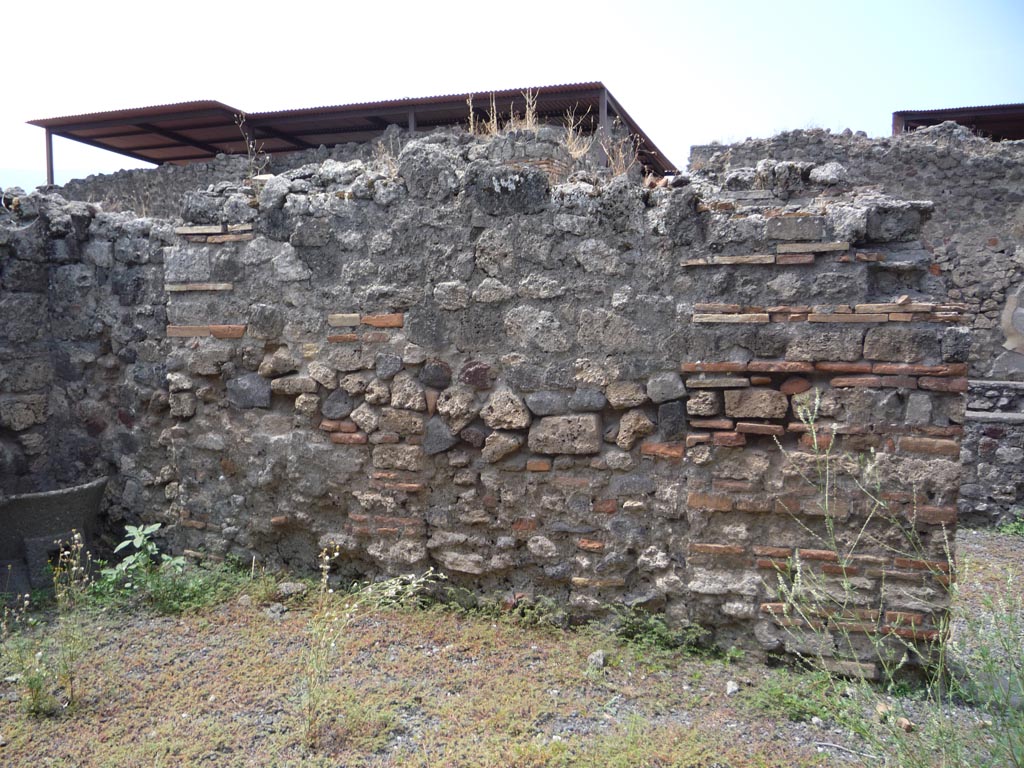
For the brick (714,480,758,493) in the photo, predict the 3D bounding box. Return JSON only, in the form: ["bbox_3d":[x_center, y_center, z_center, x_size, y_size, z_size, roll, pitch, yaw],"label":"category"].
[{"bbox_3d":[1.039,0.465,4.154,0.179,0.040,0.130,1,4,16],"label":"brick"}]

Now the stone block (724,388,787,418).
[{"bbox_3d":[1.139,0.088,4.141,0.280,0.131,0.160,1,3,15],"label":"stone block"}]

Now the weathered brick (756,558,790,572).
[{"bbox_3d":[1.219,0.832,4.122,0.141,0.042,0.120,1,4,16],"label":"weathered brick"}]

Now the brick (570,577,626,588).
[{"bbox_3d":[0.439,0.956,4.369,0.266,0.043,0.140,1,4,16],"label":"brick"}]

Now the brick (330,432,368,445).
[{"bbox_3d":[-0.818,0.276,4.609,0.202,0.054,0.120,1,5,15],"label":"brick"}]

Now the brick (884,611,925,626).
[{"bbox_3d":[1.754,1.034,3.985,0.153,0.054,0.130,1,4,16],"label":"brick"}]

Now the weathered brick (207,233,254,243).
[{"bbox_3d":[-1.481,-0.783,4.808,0.282,0.038,0.140,1,4,16],"label":"weathered brick"}]

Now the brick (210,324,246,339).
[{"bbox_3d":[-1.498,-0.282,4.792,0.220,0.064,0.120,1,3,15],"label":"brick"}]

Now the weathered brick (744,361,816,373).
[{"bbox_3d":[1.240,-0.081,4.096,0.289,0.045,0.140,1,3,15],"label":"weathered brick"}]

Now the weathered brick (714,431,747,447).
[{"bbox_3d":[1.022,0.251,4.158,0.148,0.060,0.120,1,3,15],"label":"weathered brick"}]

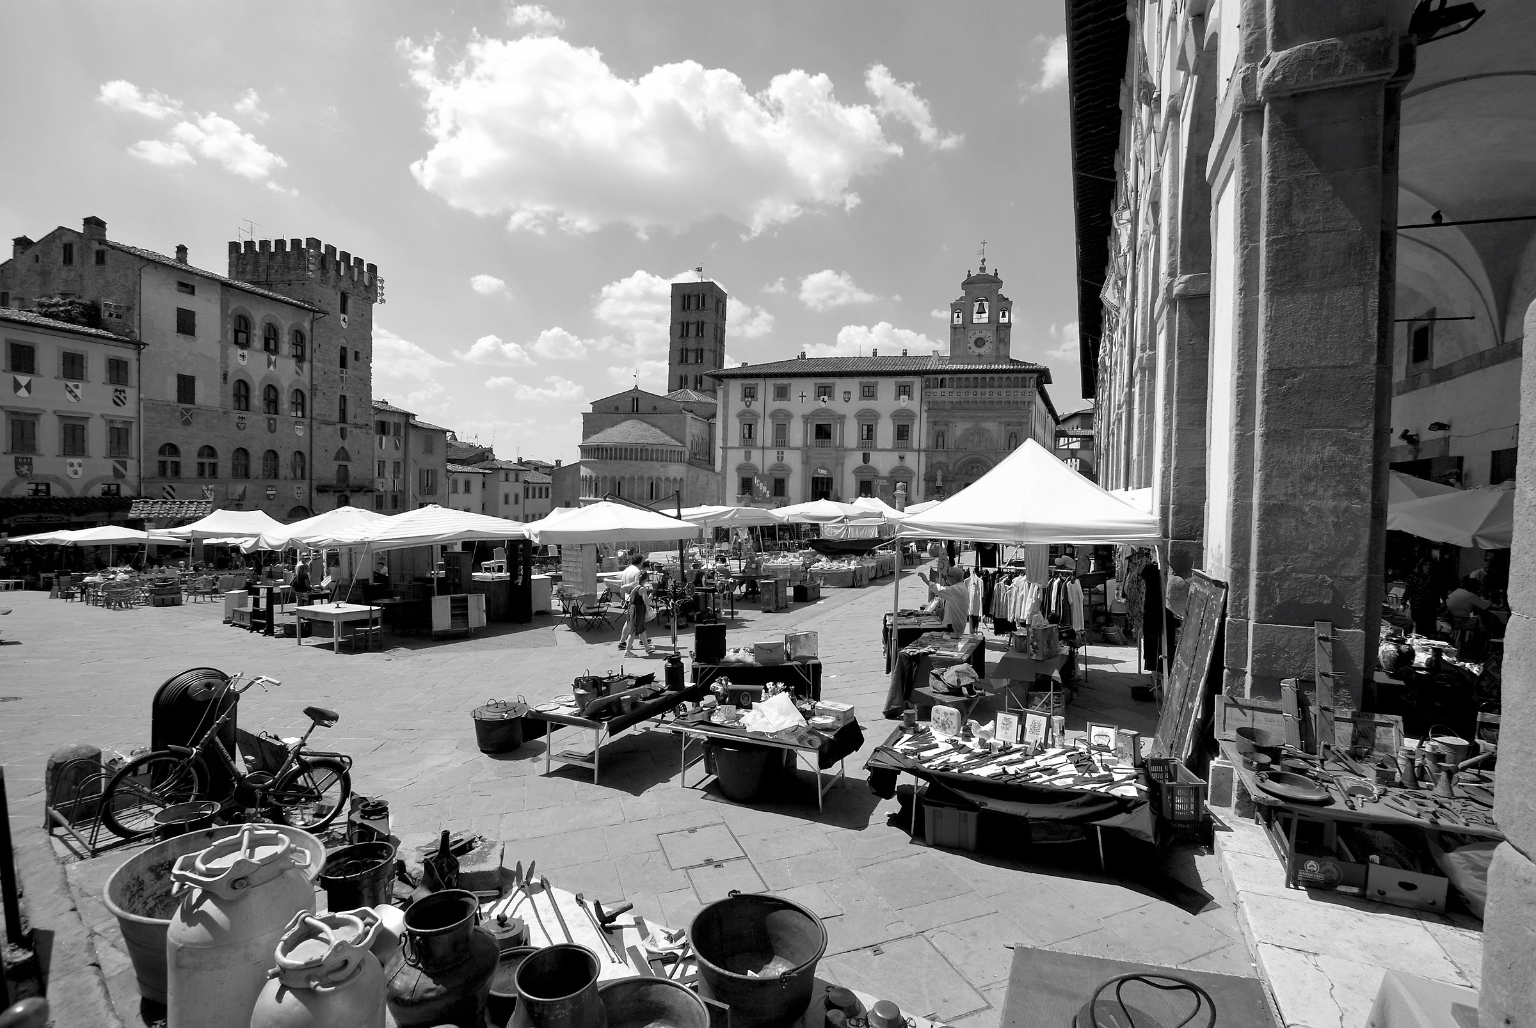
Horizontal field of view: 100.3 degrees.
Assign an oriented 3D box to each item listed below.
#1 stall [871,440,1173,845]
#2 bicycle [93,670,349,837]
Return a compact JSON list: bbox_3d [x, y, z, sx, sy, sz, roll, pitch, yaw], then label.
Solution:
[{"bbox_3d":[3.053,0.703,7.635,3.100,3.500,6.300,2,1,25],"label":"stall"},{"bbox_3d":[-3.633,1.739,4.521,0.550,1.020,1.500,2,-15,30],"label":"bicycle"}]

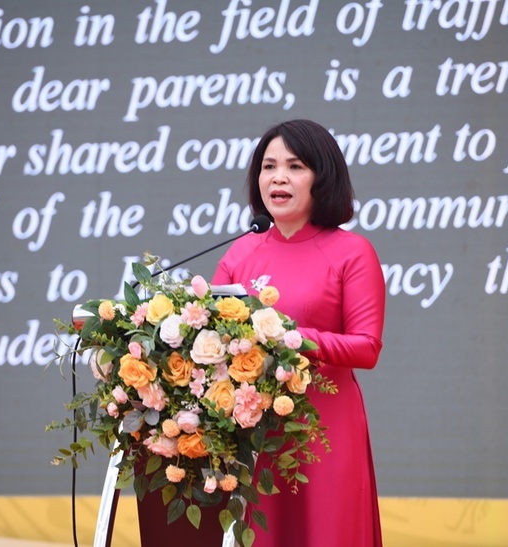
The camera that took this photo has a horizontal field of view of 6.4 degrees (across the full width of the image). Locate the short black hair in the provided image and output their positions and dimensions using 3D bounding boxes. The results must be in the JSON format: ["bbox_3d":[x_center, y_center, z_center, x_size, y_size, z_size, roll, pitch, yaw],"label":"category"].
[{"bbox_3d":[0.103,-0.224,10.100,0.225,0.240,0.225,-1,-3,25],"label":"short black hair"}]

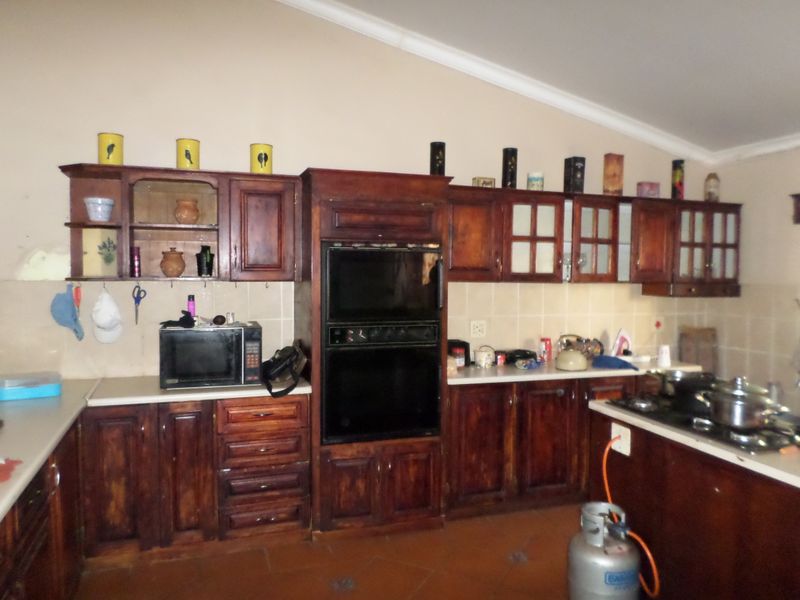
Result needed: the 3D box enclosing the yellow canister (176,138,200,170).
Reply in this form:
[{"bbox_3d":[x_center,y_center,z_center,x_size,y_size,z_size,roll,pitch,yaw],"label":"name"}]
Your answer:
[{"bbox_3d":[-1.182,-0.807,3.228,0.124,0.177,0.124,0,4,-19],"label":"yellow canister"}]

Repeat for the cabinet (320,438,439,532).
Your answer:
[{"bbox_3d":[-0.183,1.042,3.593,0.743,0.487,0.540,0,4,-19],"label":"cabinet"}]

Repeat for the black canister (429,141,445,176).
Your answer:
[{"bbox_3d":[0.246,-0.861,3.722,0.091,0.305,0.091,0,1,-18],"label":"black canister"}]

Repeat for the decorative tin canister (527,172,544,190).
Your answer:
[{"bbox_3d":[0.931,-0.798,3.962,0.114,0.151,0.114,0,1,-18],"label":"decorative tin canister"}]

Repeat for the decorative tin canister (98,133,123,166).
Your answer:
[{"bbox_3d":[-1.560,-0.803,3.119,0.115,0.170,0.115,0,4,-19],"label":"decorative tin canister"}]

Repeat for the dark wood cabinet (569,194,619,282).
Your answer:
[{"bbox_3d":[1.282,-0.415,4.114,0.393,0.588,0.329,0,1,-18],"label":"dark wood cabinet"}]

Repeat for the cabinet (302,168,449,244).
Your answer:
[{"bbox_3d":[-0.192,-0.504,3.447,0.795,0.389,0.651,0,1,-18],"label":"cabinet"}]

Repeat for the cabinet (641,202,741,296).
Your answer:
[{"bbox_3d":[2.245,-0.378,4.452,0.665,0.696,0.304,0,4,-19],"label":"cabinet"}]

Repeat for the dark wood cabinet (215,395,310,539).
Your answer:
[{"bbox_3d":[-0.795,0.852,3.271,0.480,0.733,0.617,0,1,-18],"label":"dark wood cabinet"}]

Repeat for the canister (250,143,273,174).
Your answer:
[{"bbox_3d":[-0.810,-0.812,3.379,0.125,0.178,0.125,0,4,-19],"label":"canister"}]

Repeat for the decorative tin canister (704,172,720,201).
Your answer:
[{"bbox_3d":[2.403,-0.855,4.441,0.119,0.249,0.119,0,1,-18],"label":"decorative tin canister"}]

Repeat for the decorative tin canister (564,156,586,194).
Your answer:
[{"bbox_3d":[1.242,-0.871,4.087,0.098,0.262,0.098,0,4,-19],"label":"decorative tin canister"}]

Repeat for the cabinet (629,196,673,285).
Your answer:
[{"bbox_3d":[1.751,-0.417,4.268,0.384,0.588,0.329,0,1,-18],"label":"cabinet"}]

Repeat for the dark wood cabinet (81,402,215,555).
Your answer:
[{"bbox_3d":[-1.314,0.855,3.101,0.602,0.733,0.617,0,1,-18],"label":"dark wood cabinet"}]

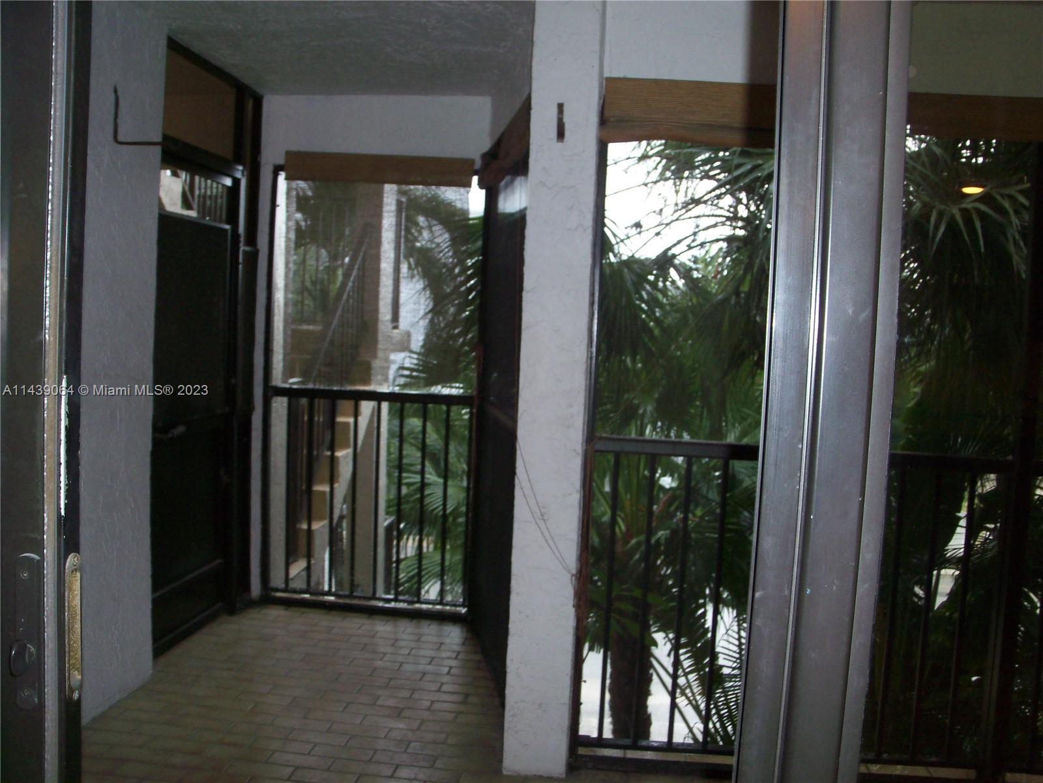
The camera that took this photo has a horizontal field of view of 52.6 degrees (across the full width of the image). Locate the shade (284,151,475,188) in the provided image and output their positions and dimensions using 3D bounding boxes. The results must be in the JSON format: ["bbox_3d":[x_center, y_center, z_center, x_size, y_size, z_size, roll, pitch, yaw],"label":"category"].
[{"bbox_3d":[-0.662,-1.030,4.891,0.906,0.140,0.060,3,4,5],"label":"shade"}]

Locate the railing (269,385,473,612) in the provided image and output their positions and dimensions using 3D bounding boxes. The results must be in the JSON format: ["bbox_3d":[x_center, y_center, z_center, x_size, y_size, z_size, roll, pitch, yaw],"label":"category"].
[{"bbox_3d":[-0.737,0.507,5.022,1.000,1.022,0.060,3,4,5],"label":"railing"}]

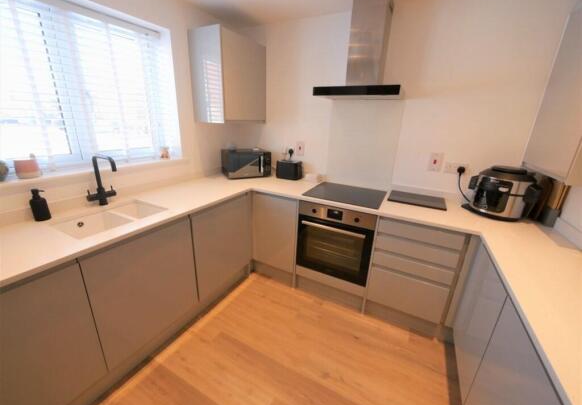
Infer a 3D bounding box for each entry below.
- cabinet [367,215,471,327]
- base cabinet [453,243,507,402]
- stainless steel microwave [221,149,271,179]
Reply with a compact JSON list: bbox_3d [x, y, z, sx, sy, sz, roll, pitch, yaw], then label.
[{"bbox_3d":[0.959,0.396,1.878,0.499,0.698,0.591,12,21,25],"label":"cabinet"},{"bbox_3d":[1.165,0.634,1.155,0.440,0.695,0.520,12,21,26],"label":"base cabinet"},{"bbox_3d":[-0.479,-0.426,2.527,0.444,0.246,0.340,-7,21,-24],"label":"stainless steel microwave"}]

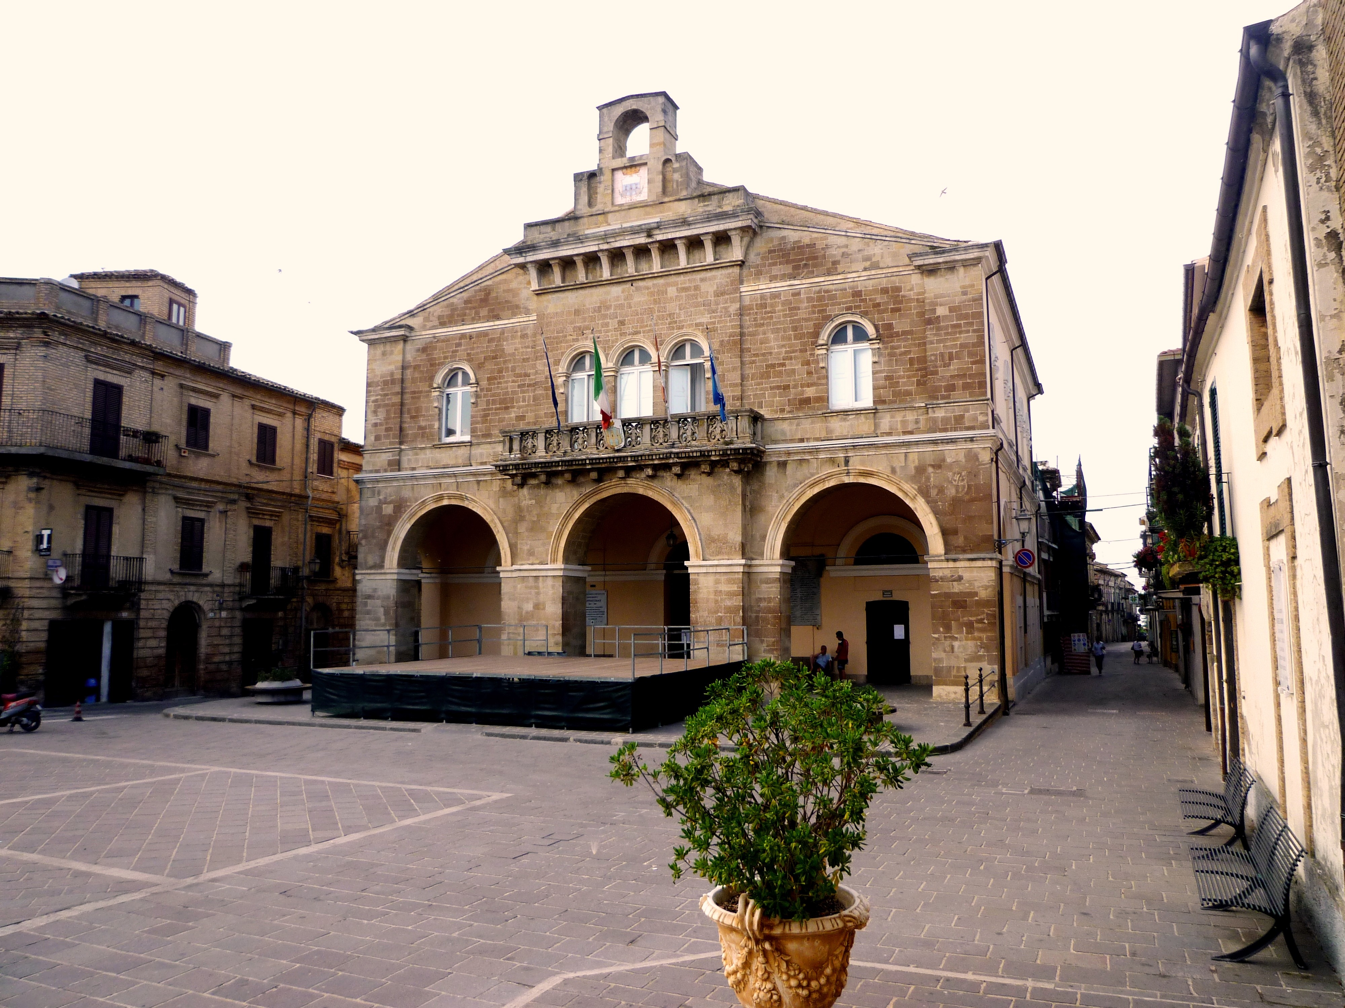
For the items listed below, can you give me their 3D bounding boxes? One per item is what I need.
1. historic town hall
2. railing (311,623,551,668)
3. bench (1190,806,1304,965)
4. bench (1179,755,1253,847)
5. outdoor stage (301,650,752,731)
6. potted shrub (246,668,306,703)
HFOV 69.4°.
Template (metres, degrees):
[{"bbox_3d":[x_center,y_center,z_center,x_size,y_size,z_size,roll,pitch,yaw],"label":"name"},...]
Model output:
[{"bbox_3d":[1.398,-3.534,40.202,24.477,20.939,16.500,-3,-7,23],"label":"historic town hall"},{"bbox_3d":[-6.843,4.217,28.910,2.641,1.000,7.728,-3,-7,23],"label":"railing"},{"bbox_3d":[4.564,2.987,7.736,0.689,0.845,1.843,-3,-7,25],"label":"bench"},{"bbox_3d":[5.854,3.268,10.448,0.669,0.845,1.804,-3,-7,25],"label":"bench"},{"bbox_3d":[-3.684,5.168,27.433,9.469,1.225,7.728,-3,-7,23],"label":"outdoor stage"},{"bbox_3d":[-11.652,5.358,28.849,1.963,0.937,1.963,2,-6,-22],"label":"potted shrub"}]

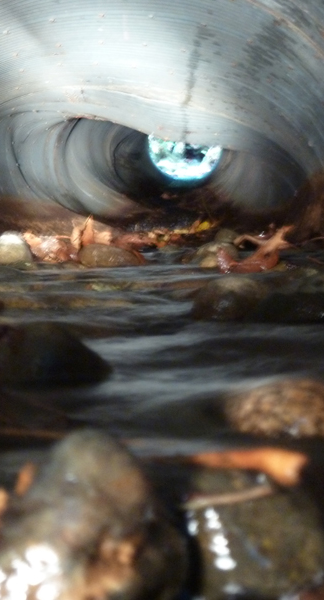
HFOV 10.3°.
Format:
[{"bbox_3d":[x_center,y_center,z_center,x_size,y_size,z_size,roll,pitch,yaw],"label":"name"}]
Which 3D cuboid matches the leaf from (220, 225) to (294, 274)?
[{"bbox_3d":[0.197,-0.106,3.800,0.156,0.105,0.100,0,2,0],"label":"leaf"}]

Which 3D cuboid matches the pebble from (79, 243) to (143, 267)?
[{"bbox_3d":[-0.118,-0.101,4.200,0.154,0.066,0.110,0,2,0],"label":"pebble"}]

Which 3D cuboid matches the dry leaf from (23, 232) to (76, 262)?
[{"bbox_3d":[-0.268,-0.125,4.300,0.129,0.072,0.090,0,2,0],"label":"dry leaf"}]

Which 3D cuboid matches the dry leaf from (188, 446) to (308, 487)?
[{"bbox_3d":[0.038,0.073,0.790,0.053,0.018,0.030,0,2,0],"label":"dry leaf"}]

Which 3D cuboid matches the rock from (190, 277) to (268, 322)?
[{"bbox_3d":[0.076,0.003,2.000,0.089,0.059,0.080,0,2,0],"label":"rock"}]

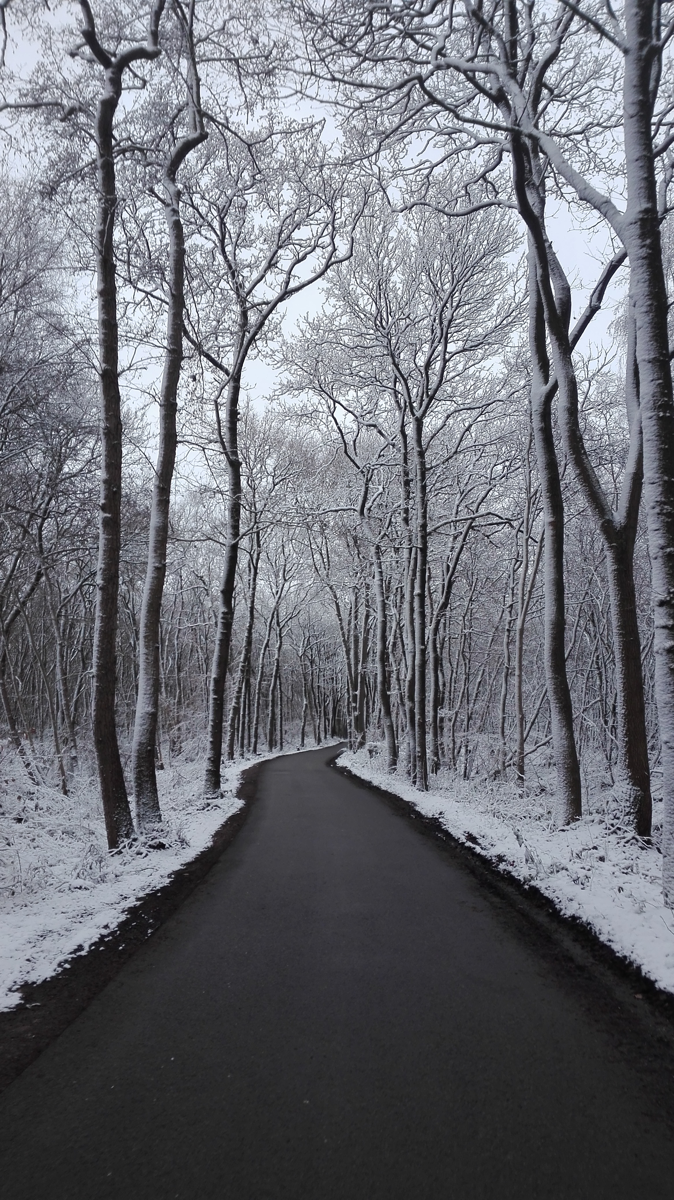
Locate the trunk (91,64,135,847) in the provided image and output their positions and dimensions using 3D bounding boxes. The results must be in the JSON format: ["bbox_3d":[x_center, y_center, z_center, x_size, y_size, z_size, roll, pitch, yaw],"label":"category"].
[{"bbox_3d":[-3.027,-2.269,11.453,0.508,10.820,0.358,-3,-8,0],"label":"trunk"}]

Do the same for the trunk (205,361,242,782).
[{"bbox_3d":[-2.476,-0.632,19.312,0.462,9.780,0.359,2,-8,0],"label":"trunk"}]

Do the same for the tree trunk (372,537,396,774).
[{"bbox_3d":[1.515,1.761,27.687,0.402,7.400,0.309,-3,-8,0],"label":"tree trunk"}]

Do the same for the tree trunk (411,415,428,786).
[{"bbox_3d":[1.991,-0.082,20.283,0.293,8.940,0.261,0,-8,0],"label":"tree trunk"}]

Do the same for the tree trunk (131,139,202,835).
[{"bbox_3d":[-2.738,-2.258,13.708,0.615,11.420,0.409,2,-8,0],"label":"tree trunk"}]

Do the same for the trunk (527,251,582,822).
[{"bbox_3d":[3.500,-1.266,14.059,0.416,9.550,0.345,-2,-8,0],"label":"trunk"}]

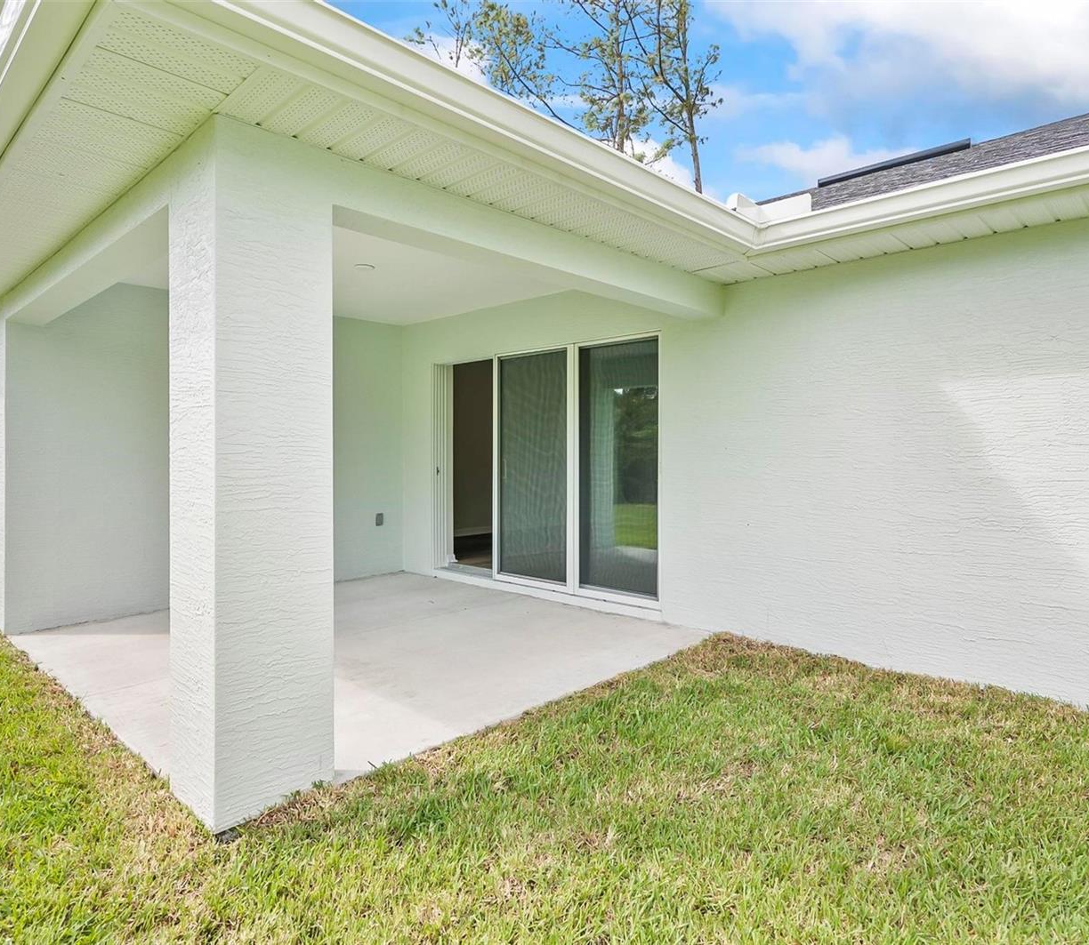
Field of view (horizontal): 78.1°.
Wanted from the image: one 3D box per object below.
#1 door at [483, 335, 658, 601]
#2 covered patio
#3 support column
[{"bbox_3d":[0.191,-0.039,5.604,1.865,1.999,0.100,1,2,43],"label":"door"},{"bbox_3d":[-1.264,1.166,4.660,3.674,0.100,3.322,1,2,43],"label":"covered patio"},{"bbox_3d":[-1.068,0.009,2.467,0.435,2.319,0.413,1,2,43],"label":"support column"}]

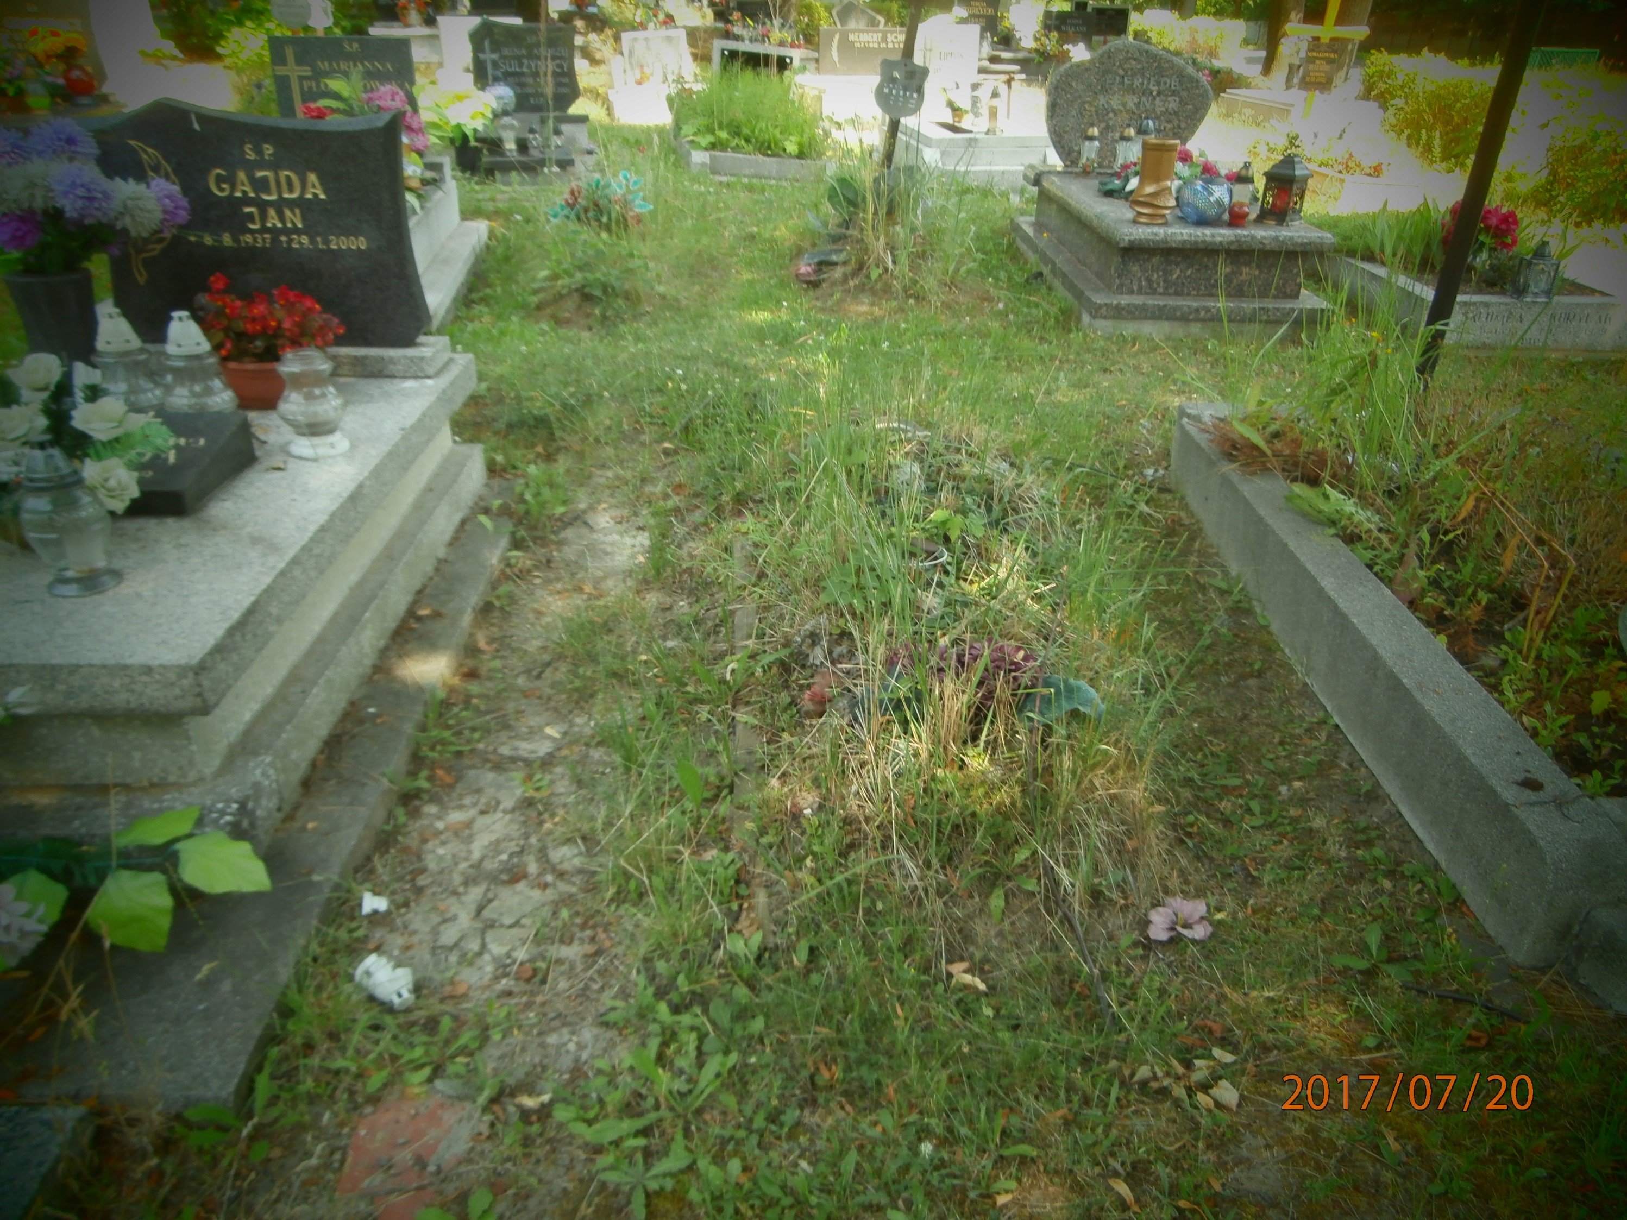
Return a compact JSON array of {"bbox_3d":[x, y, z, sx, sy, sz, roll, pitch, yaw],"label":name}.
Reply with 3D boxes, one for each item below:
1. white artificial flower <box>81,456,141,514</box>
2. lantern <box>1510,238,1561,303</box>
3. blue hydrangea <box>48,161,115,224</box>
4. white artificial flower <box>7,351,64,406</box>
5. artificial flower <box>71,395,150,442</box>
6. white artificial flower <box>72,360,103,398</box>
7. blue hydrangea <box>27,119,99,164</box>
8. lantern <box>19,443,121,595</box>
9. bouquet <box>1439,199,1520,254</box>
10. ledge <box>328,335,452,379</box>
[{"bbox_3d":[-1.264,-0.225,2.030,0.095,0.095,0.080,-9,29,-19],"label":"white artificial flower"},{"bbox_3d":[2.822,-1.324,4.385,0.120,0.213,0.120,8,28,13],"label":"lantern"},{"bbox_3d":[-1.408,-0.803,2.170,0.118,0.110,0.115,-15,32,-28],"label":"blue hydrangea"},{"bbox_3d":[-1.380,-0.411,2.000,0.090,0.075,0.085,-10,29,-21],"label":"white artificial flower"},{"bbox_3d":[-1.278,-0.350,2.050,0.120,0.075,0.100,-10,29,-21],"label":"artificial flower"},{"bbox_3d":[-1.333,-0.421,2.070,0.055,0.065,0.055,-16,33,-29],"label":"white artificial flower"},{"bbox_3d":[-1.478,-0.919,2.220,0.125,0.100,0.120,-15,32,-28],"label":"blue hydrangea"},{"bbox_3d":[-1.267,-0.164,1.908,0.150,0.265,0.150,0,27,-3],"label":"lantern"},{"bbox_3d":[2.950,-1.697,4.996,0.295,0.229,0.234,0,28,-2],"label":"bouquet"},{"bbox_3d":[-1.507,-0.731,3.232,0.860,0.062,0.230,0,27,-3],"label":"ledge"}]

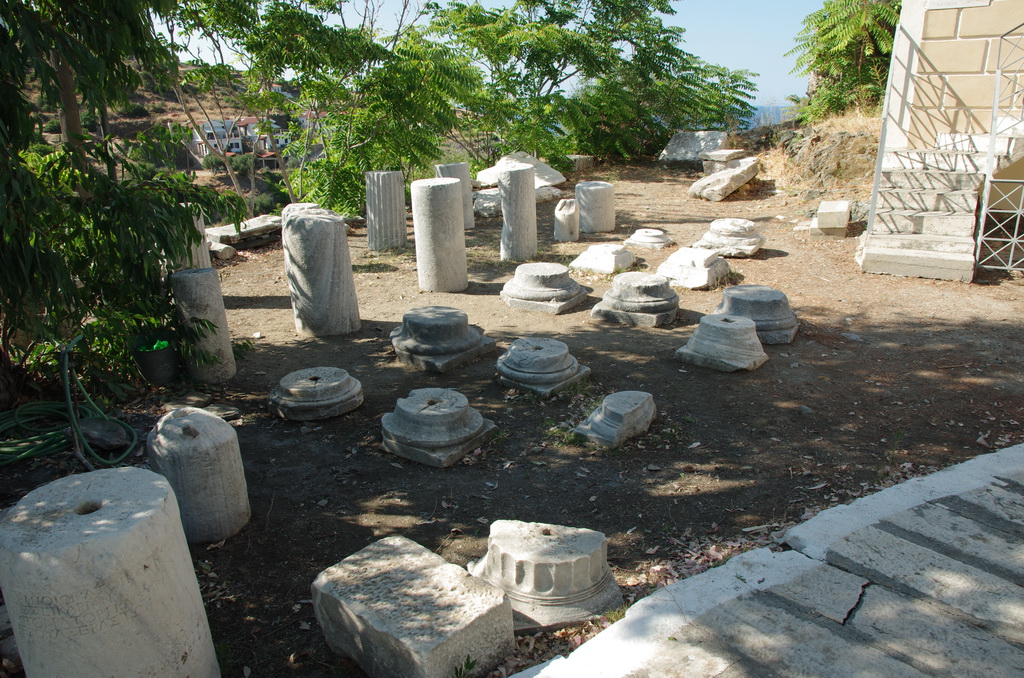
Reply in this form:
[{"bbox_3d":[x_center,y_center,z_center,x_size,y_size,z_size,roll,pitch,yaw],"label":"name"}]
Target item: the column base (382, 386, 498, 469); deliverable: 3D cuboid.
[{"bbox_3d":[-0.410,0.447,3.883,0.475,0.215,0.475,11,22,33],"label":"column base"}]

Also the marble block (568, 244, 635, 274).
[{"bbox_3d":[1.035,-0.932,8.061,0.560,0.189,0.564,11,22,33],"label":"marble block"}]

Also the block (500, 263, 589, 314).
[{"bbox_3d":[0.306,-0.500,6.604,0.606,0.307,0.598,11,22,32],"label":"block"}]

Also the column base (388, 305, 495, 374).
[{"bbox_3d":[-0.499,-0.034,5.249,0.543,0.298,0.550,15,24,40],"label":"column base"}]

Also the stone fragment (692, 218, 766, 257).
[{"bbox_3d":[2.577,-1.212,8.377,0.660,0.310,0.660,10,21,31],"label":"stone fragment"}]

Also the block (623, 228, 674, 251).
[{"bbox_3d":[1.789,-1.311,9.212,0.463,0.161,0.462,16,25,42],"label":"block"}]

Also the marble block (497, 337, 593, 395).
[{"bbox_3d":[0.176,0.158,4.717,0.470,0.195,0.470,11,22,34],"label":"marble block"}]

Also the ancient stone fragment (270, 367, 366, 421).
[{"bbox_3d":[-1.186,0.314,4.309,0.565,0.165,0.543,-1,18,0],"label":"ancient stone fragment"}]

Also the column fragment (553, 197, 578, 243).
[{"bbox_3d":[0.694,-1.530,9.067,0.310,0.530,0.310,-1,18,0],"label":"column fragment"}]

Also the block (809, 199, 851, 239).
[{"bbox_3d":[3.946,-1.458,8.765,0.430,0.370,0.460,8,20,26],"label":"block"}]

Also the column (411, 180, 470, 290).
[{"bbox_3d":[-0.717,-1.038,7.037,0.475,1.050,0.475,-1,18,0],"label":"column"}]

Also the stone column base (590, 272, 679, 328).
[{"bbox_3d":[1.073,-0.361,6.108,0.573,0.325,0.557,10,21,30],"label":"stone column base"}]

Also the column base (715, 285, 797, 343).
[{"bbox_3d":[1.837,-0.202,5.399,0.600,0.320,0.570,2,18,8],"label":"column base"}]

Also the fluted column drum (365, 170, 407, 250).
[{"bbox_3d":[-1.651,-1.680,9.269,0.504,0.951,0.504,-1,18,0],"label":"fluted column drum"}]

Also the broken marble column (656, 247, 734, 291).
[{"bbox_3d":[1.908,-0.782,7.429,0.568,0.268,0.584,16,25,42],"label":"broken marble column"}]

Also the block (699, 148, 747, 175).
[{"bbox_3d":[4.484,-3.837,15.258,0.720,0.480,1.150,10,21,30],"label":"block"}]

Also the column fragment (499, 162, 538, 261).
[{"bbox_3d":[0.083,-1.509,8.433,0.455,1.087,0.455,-1,18,0],"label":"column fragment"}]

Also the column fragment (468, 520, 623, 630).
[{"bbox_3d":[0.129,0.847,2.594,0.530,0.240,0.340,3,19,15],"label":"column fragment"}]

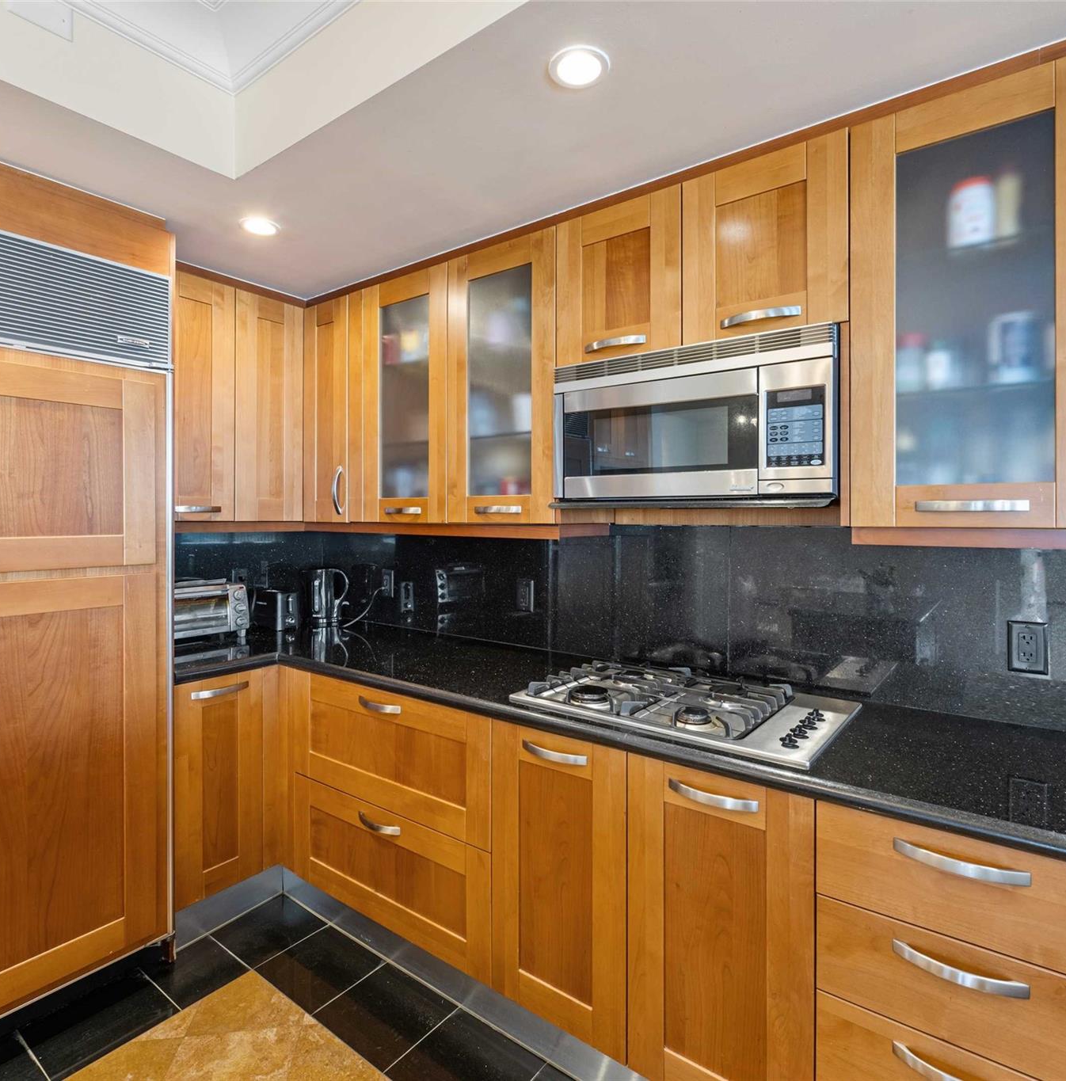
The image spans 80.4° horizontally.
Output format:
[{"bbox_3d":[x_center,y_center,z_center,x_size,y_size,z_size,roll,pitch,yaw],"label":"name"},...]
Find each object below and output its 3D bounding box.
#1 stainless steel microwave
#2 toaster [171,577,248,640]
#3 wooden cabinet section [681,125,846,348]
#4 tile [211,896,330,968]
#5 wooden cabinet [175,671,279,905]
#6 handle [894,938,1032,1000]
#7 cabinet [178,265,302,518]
[{"bbox_3d":[0.480,-0.296,1.790,0.759,0.414,0.377,1,1,37],"label":"stainless steel microwave"},{"bbox_3d":[-1.368,0.286,2.493,0.272,0.229,0.387,1,1,37],"label":"toaster"},{"bbox_3d":[0.635,-0.711,1.643,0.393,0.422,0.300,2,3,37],"label":"wooden cabinet section"},{"bbox_3d":[-0.903,1.337,2.165,0.291,0.010,0.282,1,1,37],"label":"tile"},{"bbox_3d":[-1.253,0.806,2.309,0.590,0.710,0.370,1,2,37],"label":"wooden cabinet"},{"bbox_3d":[0.703,0.712,1.042,0.188,0.021,0.030,1,2,37],"label":"handle"},{"bbox_3d":[-1.294,-0.534,2.560,0.332,0.913,0.604,1,1,37],"label":"cabinet"}]

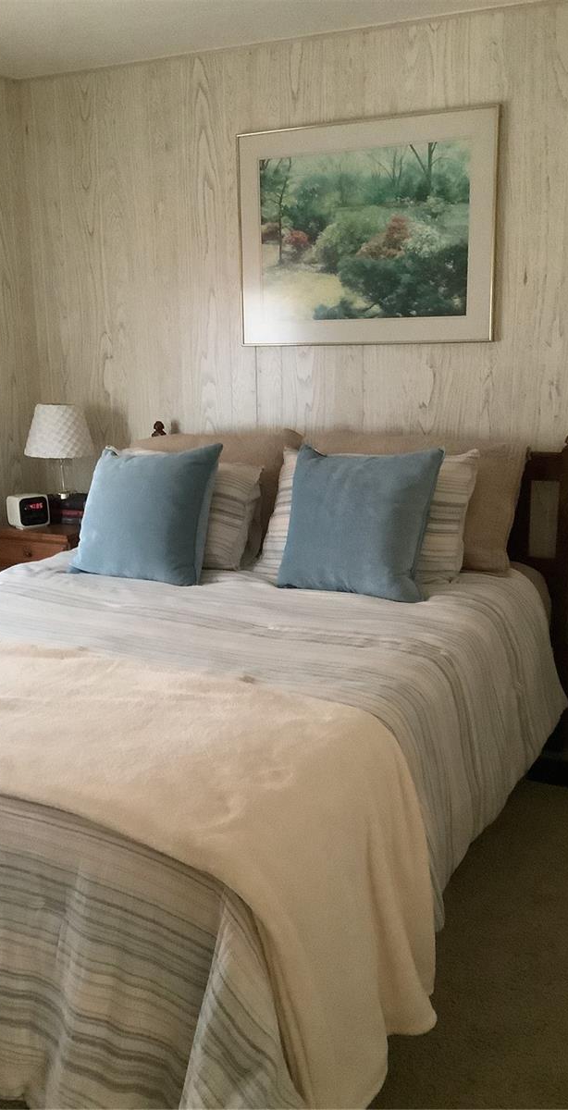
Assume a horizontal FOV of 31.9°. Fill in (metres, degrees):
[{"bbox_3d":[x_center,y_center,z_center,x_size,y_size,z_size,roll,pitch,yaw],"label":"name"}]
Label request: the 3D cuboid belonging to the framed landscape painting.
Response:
[{"bbox_3d":[0.252,-1.037,3.229,0.886,0.689,0.030,5,15,25],"label":"framed landscape painting"}]

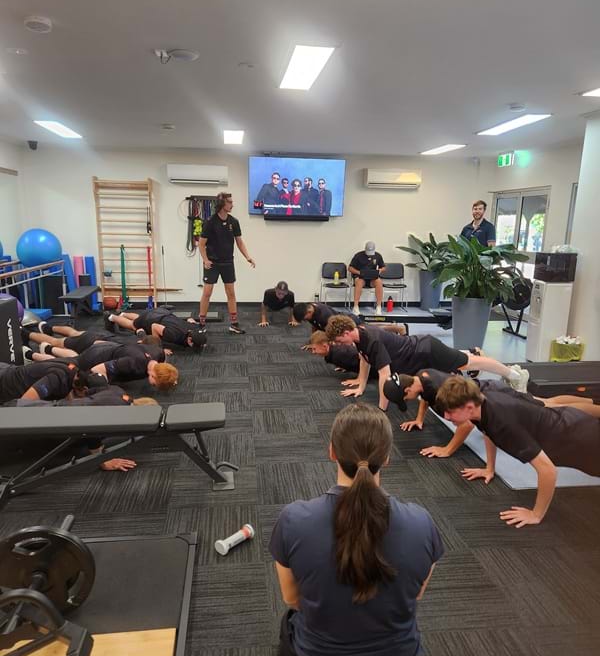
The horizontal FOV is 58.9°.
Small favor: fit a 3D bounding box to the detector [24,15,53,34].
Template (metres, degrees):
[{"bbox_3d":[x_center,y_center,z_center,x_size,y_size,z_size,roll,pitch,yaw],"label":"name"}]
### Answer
[{"bbox_3d":[-1.536,-1.781,3.123,0.142,0.052,0.142,-1,11,-7],"label":"detector"}]

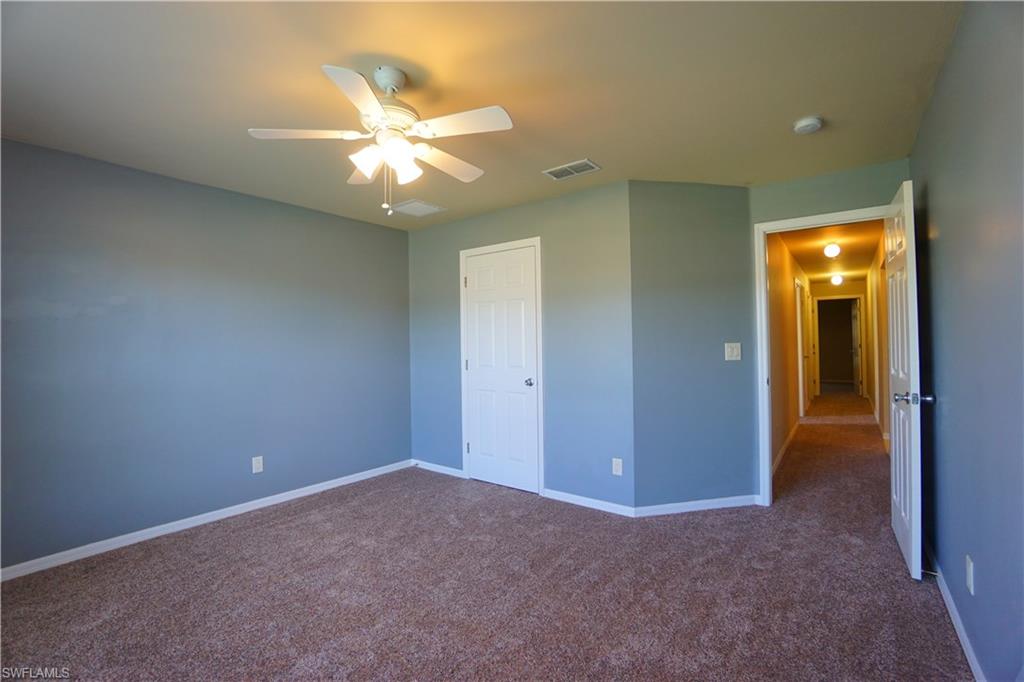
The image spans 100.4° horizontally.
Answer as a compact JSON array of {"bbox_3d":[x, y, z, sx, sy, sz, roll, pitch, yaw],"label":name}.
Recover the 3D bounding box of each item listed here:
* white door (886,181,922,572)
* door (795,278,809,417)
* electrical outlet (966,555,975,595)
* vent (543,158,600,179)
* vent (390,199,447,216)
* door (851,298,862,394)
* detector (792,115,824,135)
[{"bbox_3d":[2.272,0.197,2.488,0.040,2.030,0.770,-1,-1,36],"label":"white door"},{"bbox_3d":[4.691,0.138,6.923,0.045,2.030,0.760,-1,-1,38],"label":"door"},{"bbox_3d":[1.715,0.874,1.597,0.008,0.117,0.072,-1,-1,38],"label":"electrical outlet"},{"bbox_3d":[0.400,-1.155,2.914,0.350,0.020,0.190,-1,-1,38],"label":"vent"},{"bbox_3d":[-0.808,-1.130,3.686,0.350,0.020,0.340,-1,-1,38],"label":"vent"},{"bbox_3d":[7.375,0.120,9.144,0.040,2.030,0.740,-1,-1,31],"label":"door"},{"bbox_3d":[1.608,-1.169,2.314,0.135,0.042,0.135,-1,-1,38],"label":"detector"}]

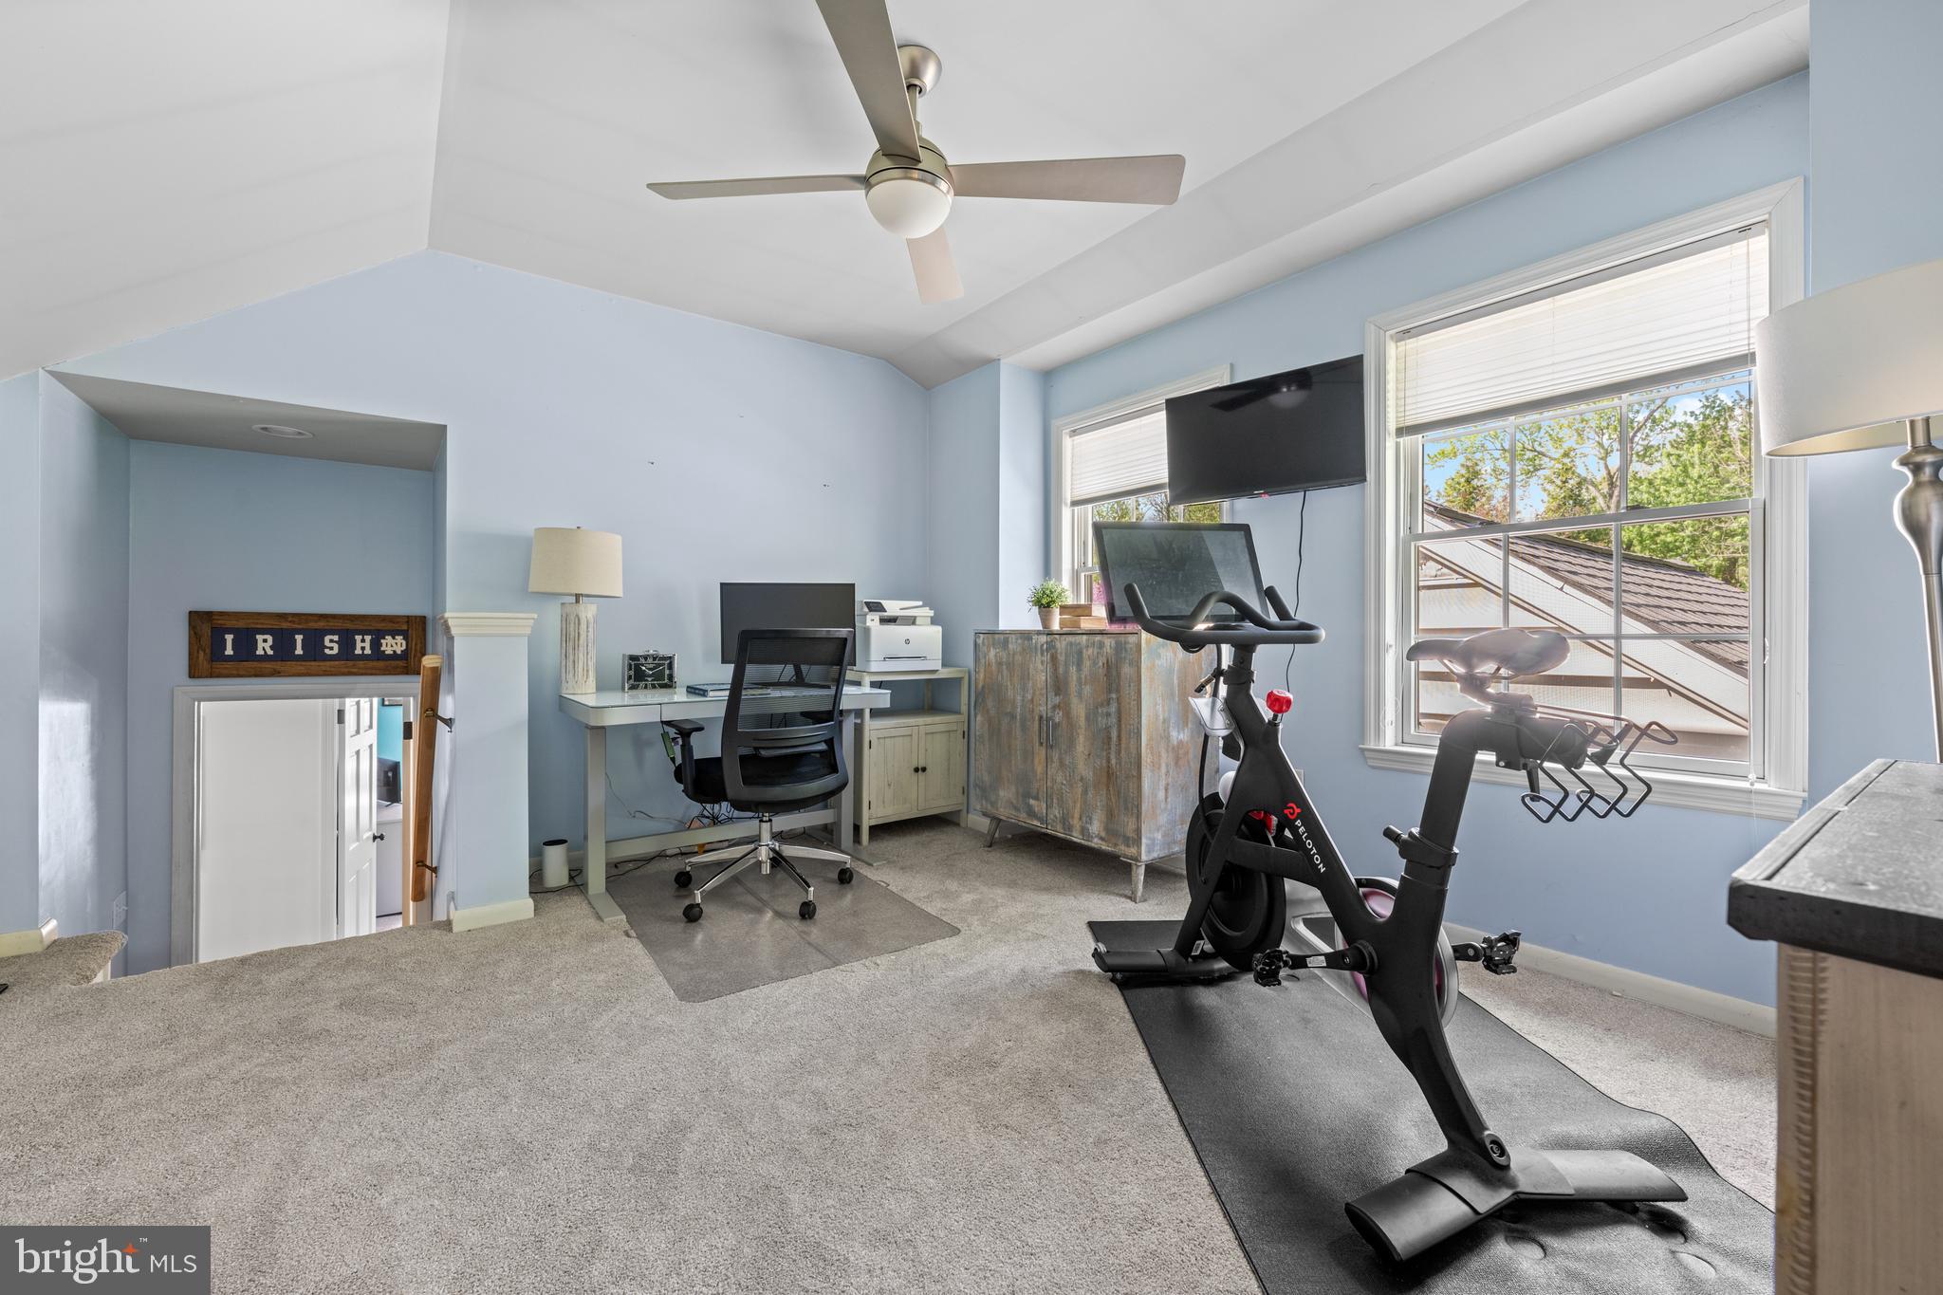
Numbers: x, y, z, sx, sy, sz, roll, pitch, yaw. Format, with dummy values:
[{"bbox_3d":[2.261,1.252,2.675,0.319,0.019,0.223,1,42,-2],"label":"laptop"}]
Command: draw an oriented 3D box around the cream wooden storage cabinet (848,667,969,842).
[{"bbox_3d":[-0.381,0.534,3.954,0.649,0.833,0.380,0,0,-39],"label":"cream wooden storage cabinet"}]

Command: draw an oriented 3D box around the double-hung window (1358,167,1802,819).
[{"bbox_3d":[1.717,-0.357,2.248,0.110,1.540,1.032,0,0,-39],"label":"double-hung window"}]

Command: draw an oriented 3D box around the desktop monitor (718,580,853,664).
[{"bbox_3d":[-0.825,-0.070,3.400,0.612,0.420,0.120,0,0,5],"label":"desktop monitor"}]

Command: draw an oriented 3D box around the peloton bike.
[{"bbox_3d":[0.812,0.276,1.827,0.585,1.373,1.443,0,0,-10],"label":"peloton bike"}]

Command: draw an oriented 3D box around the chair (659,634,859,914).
[{"bbox_3d":[-0.786,0.452,2.886,0.660,1.020,0.660,0,0,-39],"label":"chair"}]

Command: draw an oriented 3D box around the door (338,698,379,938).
[{"bbox_3d":[-4.030,1.255,5.000,0.040,2.030,0.762,0,0,-27],"label":"door"}]

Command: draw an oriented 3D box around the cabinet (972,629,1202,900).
[{"bbox_3d":[0.510,0.446,3.334,0.486,1.014,0.981,0,0,-39],"label":"cabinet"}]

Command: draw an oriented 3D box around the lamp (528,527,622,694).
[{"bbox_3d":[-1.552,-0.129,2.982,0.335,0.669,0.335,0,0,-39],"label":"lamp"}]

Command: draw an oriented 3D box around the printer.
[{"bbox_3d":[-0.438,-0.056,3.926,0.425,0.345,0.410,0,0,-39],"label":"printer"}]

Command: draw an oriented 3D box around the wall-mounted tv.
[{"bbox_3d":[1.088,-0.788,2.857,0.726,0.430,0.070,0,6,39],"label":"wall-mounted tv"}]

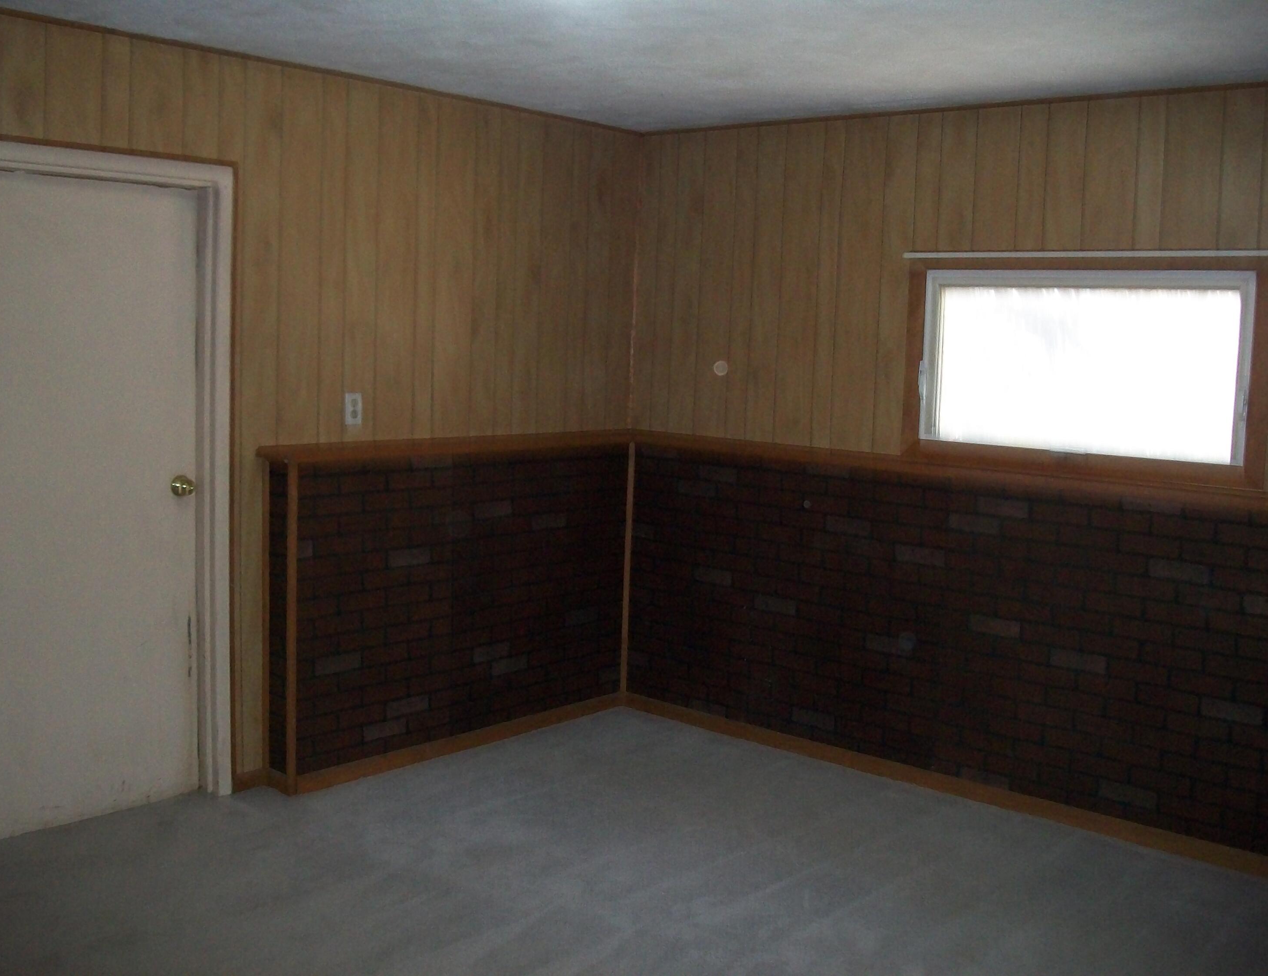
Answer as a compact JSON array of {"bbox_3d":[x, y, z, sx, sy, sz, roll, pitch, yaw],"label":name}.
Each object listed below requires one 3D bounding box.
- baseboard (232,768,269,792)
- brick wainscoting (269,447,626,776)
[{"bbox_3d":[-1.348,1.021,4.205,0.020,0.075,0.135,9,10,43],"label":"baseboard"},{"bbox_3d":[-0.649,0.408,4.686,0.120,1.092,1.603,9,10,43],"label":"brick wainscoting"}]

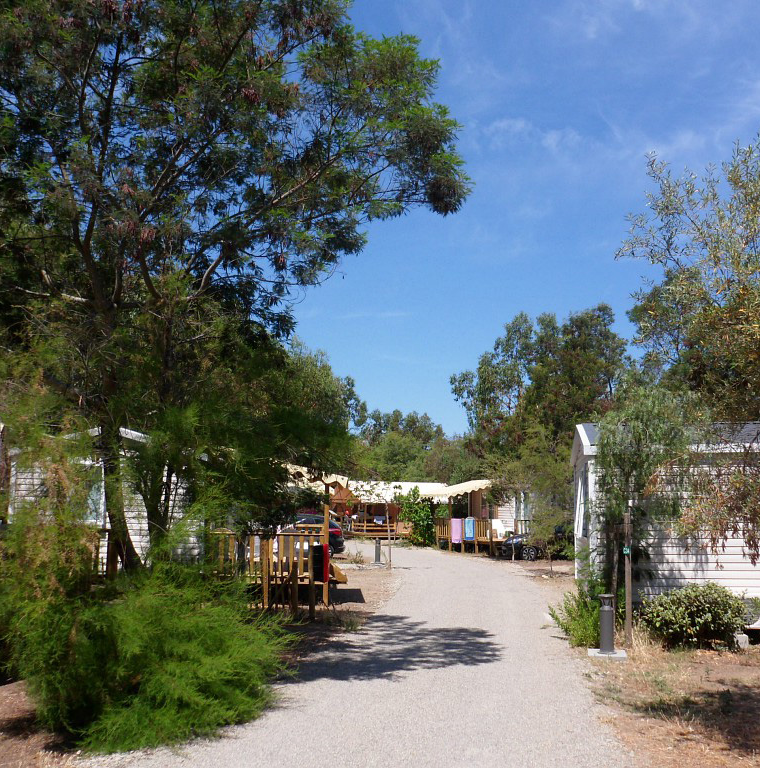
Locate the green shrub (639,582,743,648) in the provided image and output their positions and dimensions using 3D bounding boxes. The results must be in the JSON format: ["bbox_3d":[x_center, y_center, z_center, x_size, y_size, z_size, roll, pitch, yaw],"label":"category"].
[{"bbox_3d":[4.301,3.175,10.687,1.380,0.920,1.150,0,-9,0],"label":"green shrub"}]

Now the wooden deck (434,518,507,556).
[{"bbox_3d":[3.912,6.253,31.512,0.400,1.420,5.300,5,-10,-28],"label":"wooden deck"}]

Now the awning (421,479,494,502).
[{"bbox_3d":[3.222,4.604,33.193,3.400,1.000,2.600,-6,-11,34],"label":"awning"}]

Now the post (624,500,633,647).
[{"bbox_3d":[3.424,2.611,10.675,0.100,2.020,0.100,0,-9,0],"label":"post"}]

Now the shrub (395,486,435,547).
[{"bbox_3d":[1.563,6.156,35.677,1.700,2.800,1.700,0,-9,0],"label":"shrub"}]

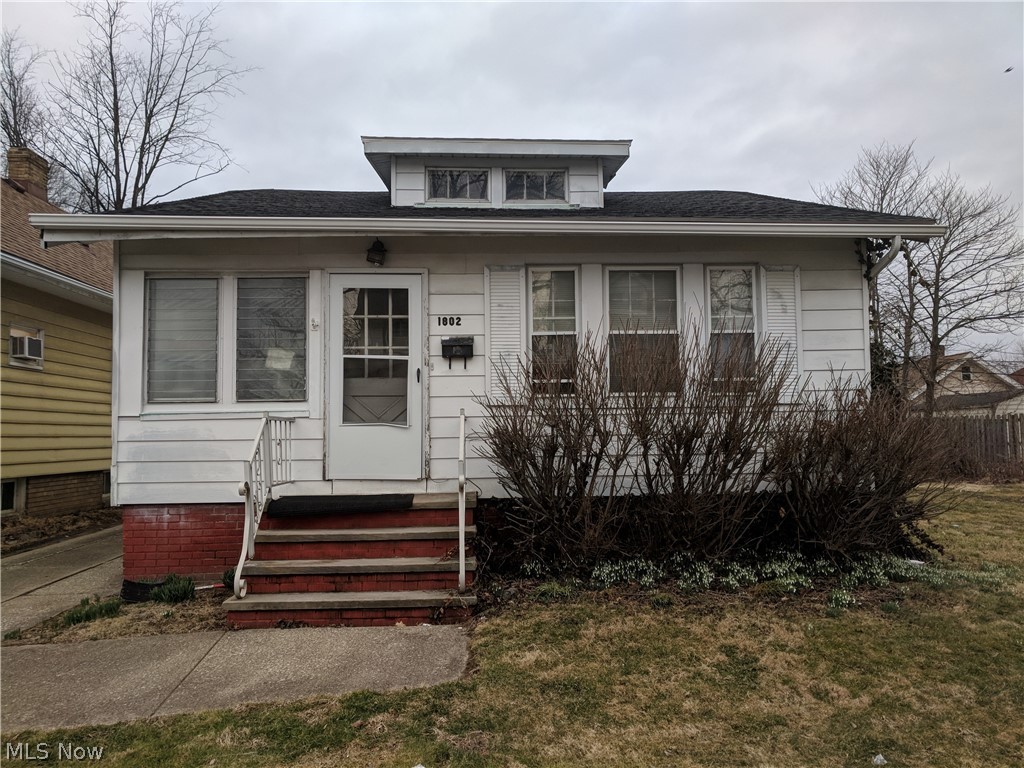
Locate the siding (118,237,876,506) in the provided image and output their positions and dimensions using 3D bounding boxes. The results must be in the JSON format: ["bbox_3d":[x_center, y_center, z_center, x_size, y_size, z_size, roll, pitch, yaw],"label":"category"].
[{"bbox_3d":[-0.072,-0.168,7.604,7.460,2.567,0.170,0,-3,-4],"label":"siding"}]

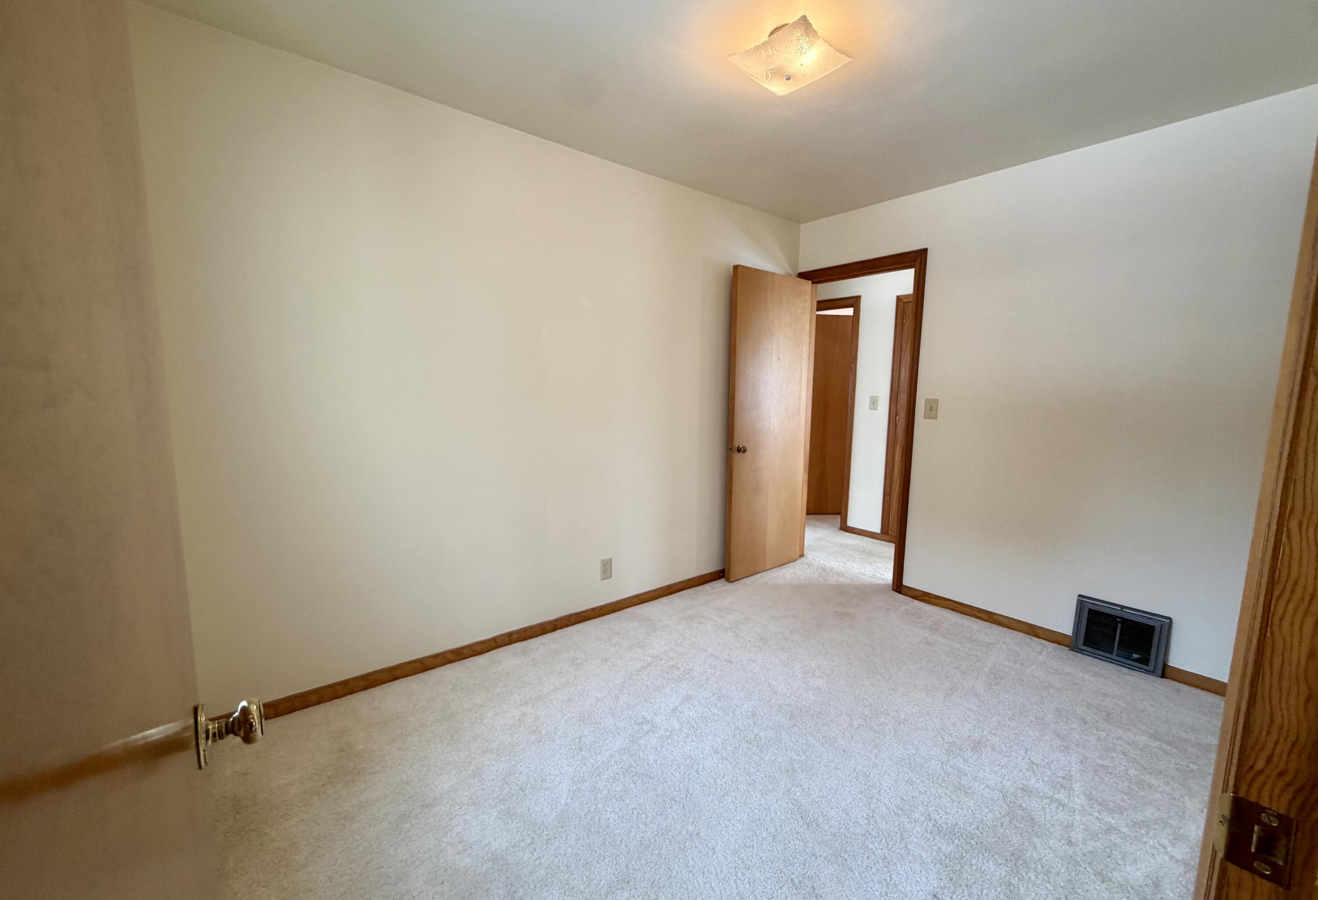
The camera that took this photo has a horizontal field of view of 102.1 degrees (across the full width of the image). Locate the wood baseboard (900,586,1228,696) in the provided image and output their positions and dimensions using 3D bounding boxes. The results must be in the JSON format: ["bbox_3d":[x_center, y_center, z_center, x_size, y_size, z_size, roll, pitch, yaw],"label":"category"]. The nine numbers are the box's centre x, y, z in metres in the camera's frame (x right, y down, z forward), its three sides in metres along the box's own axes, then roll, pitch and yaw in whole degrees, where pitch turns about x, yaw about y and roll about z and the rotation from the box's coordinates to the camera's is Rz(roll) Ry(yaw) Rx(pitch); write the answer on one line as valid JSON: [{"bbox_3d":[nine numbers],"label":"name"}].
[{"bbox_3d":[2.006,0.957,2.806,0.016,0.062,1.470,-5,9,-39],"label":"wood baseboard"}]

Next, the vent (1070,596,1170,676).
[{"bbox_3d":[2.193,0.880,2.539,0.040,0.283,0.333,-5,9,-39],"label":"vent"}]

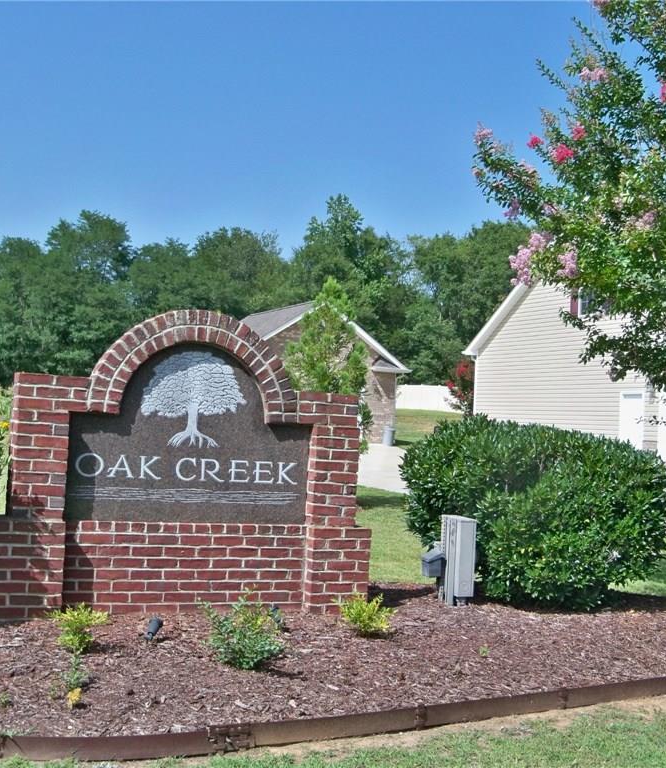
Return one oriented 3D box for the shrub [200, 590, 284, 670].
[{"bbox_3d":[-0.483,1.297,5.470,0.430,0.390,0.400,2,-6,0],"label":"shrub"}]

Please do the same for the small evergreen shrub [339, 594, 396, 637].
[{"bbox_3d":[0.201,1.379,6.220,0.340,0.250,0.320,2,-6,0],"label":"small evergreen shrub"}]

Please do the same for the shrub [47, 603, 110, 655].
[{"bbox_3d":[-1.340,1.287,5.450,0.330,0.265,0.300,2,-6,0],"label":"shrub"}]

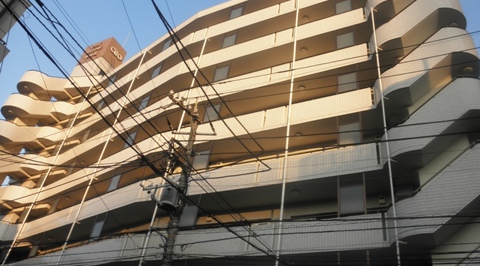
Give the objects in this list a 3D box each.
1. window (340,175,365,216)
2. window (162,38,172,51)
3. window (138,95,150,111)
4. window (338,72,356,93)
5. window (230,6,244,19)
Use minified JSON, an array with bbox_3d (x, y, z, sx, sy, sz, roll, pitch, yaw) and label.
[{"bbox_3d":[3.861,2.144,13.472,0.880,1.450,0.080,-11,-42,26],"label":"window"},{"bbox_3d":[-5.210,-6.177,27.582,0.820,1.040,0.080,-22,-47,35],"label":"window"},{"bbox_3d":[-5.951,-1.746,24.198,0.820,1.050,0.080,-22,-47,35],"label":"window"},{"bbox_3d":[4.596,-2.115,16.702,0.840,1.040,0.080,-11,-42,26],"label":"window"},{"bbox_3d":[-0.219,-7.547,24.661,0.840,1.040,0.080,-11,-42,26],"label":"window"}]

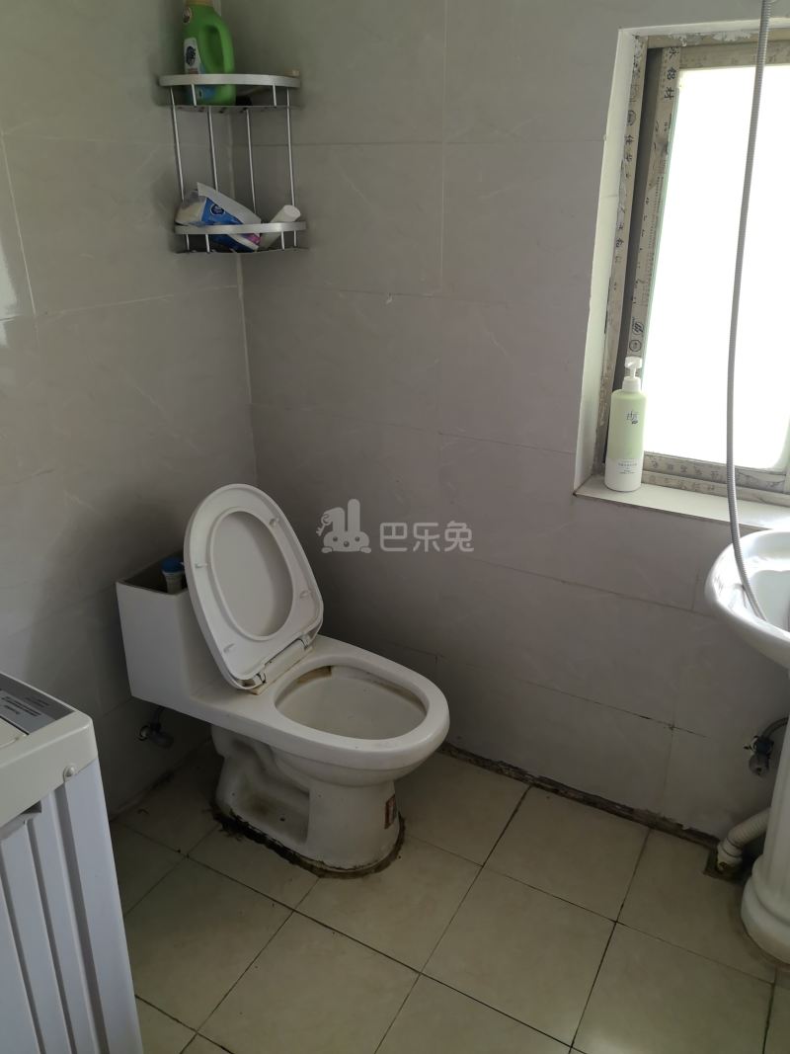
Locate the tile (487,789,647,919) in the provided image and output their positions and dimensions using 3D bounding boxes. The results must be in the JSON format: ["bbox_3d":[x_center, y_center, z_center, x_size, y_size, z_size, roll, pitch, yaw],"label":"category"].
[{"bbox_3d":[0.399,0.738,1.888,0.299,0.010,0.295,13,28,26],"label":"tile"}]

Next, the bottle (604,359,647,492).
[{"bbox_3d":[0.485,-0.213,1.710,0.076,0.272,0.077,1,24,7],"label":"bottle"}]

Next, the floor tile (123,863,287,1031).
[{"bbox_3d":[-0.414,0.836,1.677,0.299,0.010,0.299,13,28,26],"label":"floor tile"}]

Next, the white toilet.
[{"bbox_3d":[-0.205,0.319,1.837,0.719,0.800,0.355,12,27,27],"label":"white toilet"}]

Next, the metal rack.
[{"bbox_3d":[-0.328,-0.764,1.738,0.280,0.339,0.215,-7,26,-15],"label":"metal rack"}]

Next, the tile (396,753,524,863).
[{"bbox_3d":[0.137,0.678,2.020,0.299,0.010,0.295,13,28,26],"label":"tile"}]

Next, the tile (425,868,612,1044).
[{"bbox_3d":[0.256,0.847,1.652,0.299,0.010,0.299,13,28,26],"label":"tile"}]

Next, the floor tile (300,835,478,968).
[{"bbox_3d":[-0.007,0.787,1.784,0.299,0.010,0.299,13,28,26],"label":"floor tile"}]

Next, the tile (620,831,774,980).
[{"bbox_3d":[0.662,0.799,1.757,0.299,0.010,0.295,13,28,26],"label":"tile"}]

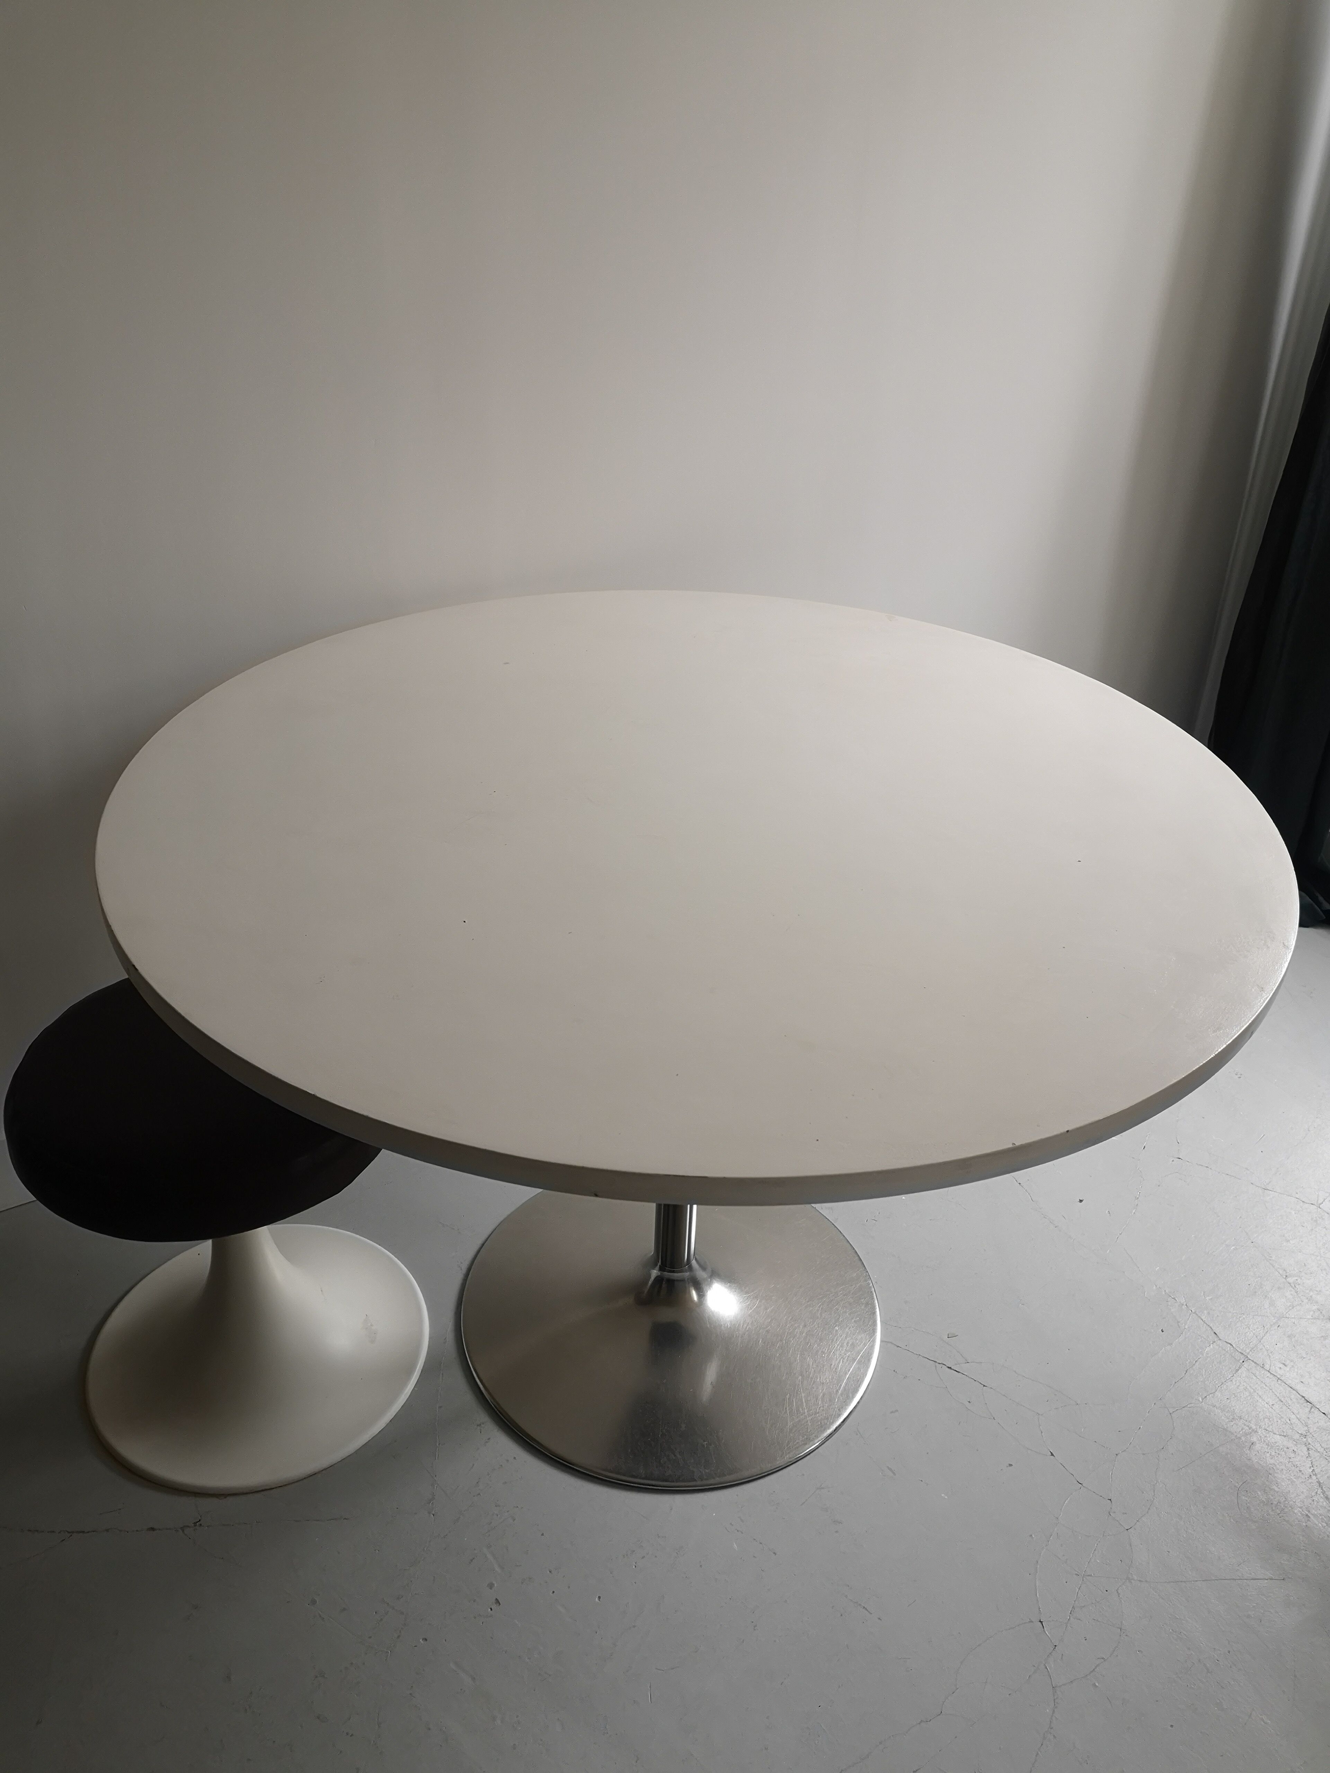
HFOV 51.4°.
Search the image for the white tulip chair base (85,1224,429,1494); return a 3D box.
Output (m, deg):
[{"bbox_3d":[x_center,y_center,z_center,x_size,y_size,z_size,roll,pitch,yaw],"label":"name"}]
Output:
[{"bbox_3d":[-0.474,0.402,1.559,0.395,0.350,0.395,2,31,0],"label":"white tulip chair base"}]

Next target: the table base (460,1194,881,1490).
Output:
[{"bbox_3d":[0.020,0.222,1.543,0.518,0.707,0.518,2,31,0],"label":"table base"}]

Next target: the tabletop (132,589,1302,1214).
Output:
[{"bbox_3d":[0.032,-0.091,1.353,1.100,0.025,1.100,2,31,0],"label":"tabletop"}]

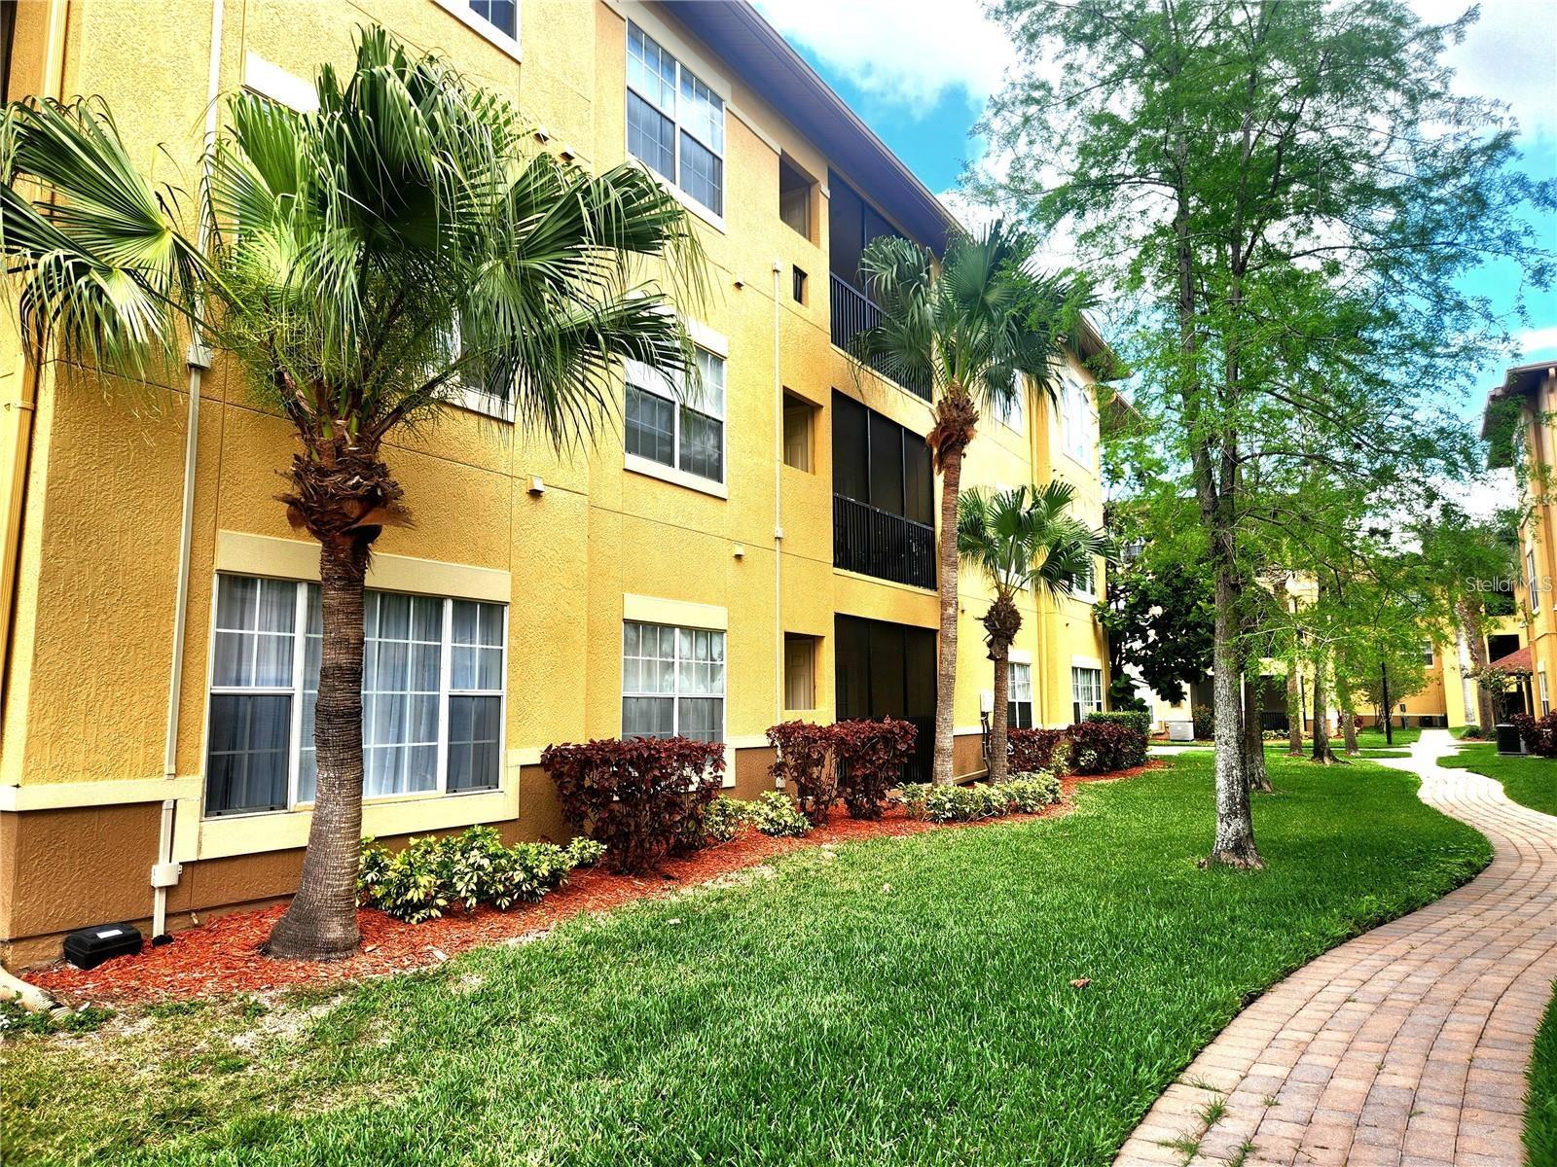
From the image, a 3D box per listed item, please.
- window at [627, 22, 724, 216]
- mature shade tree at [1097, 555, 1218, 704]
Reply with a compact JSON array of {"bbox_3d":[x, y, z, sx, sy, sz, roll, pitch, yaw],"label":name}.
[{"bbox_3d":[-1.168,-5.279,11.926,0.120,1.571,1.829,-5,-8,31],"label":"window"},{"bbox_3d":[8.957,1.775,24.402,2.900,4.953,2.900,-5,-8,31],"label":"mature shade tree"}]

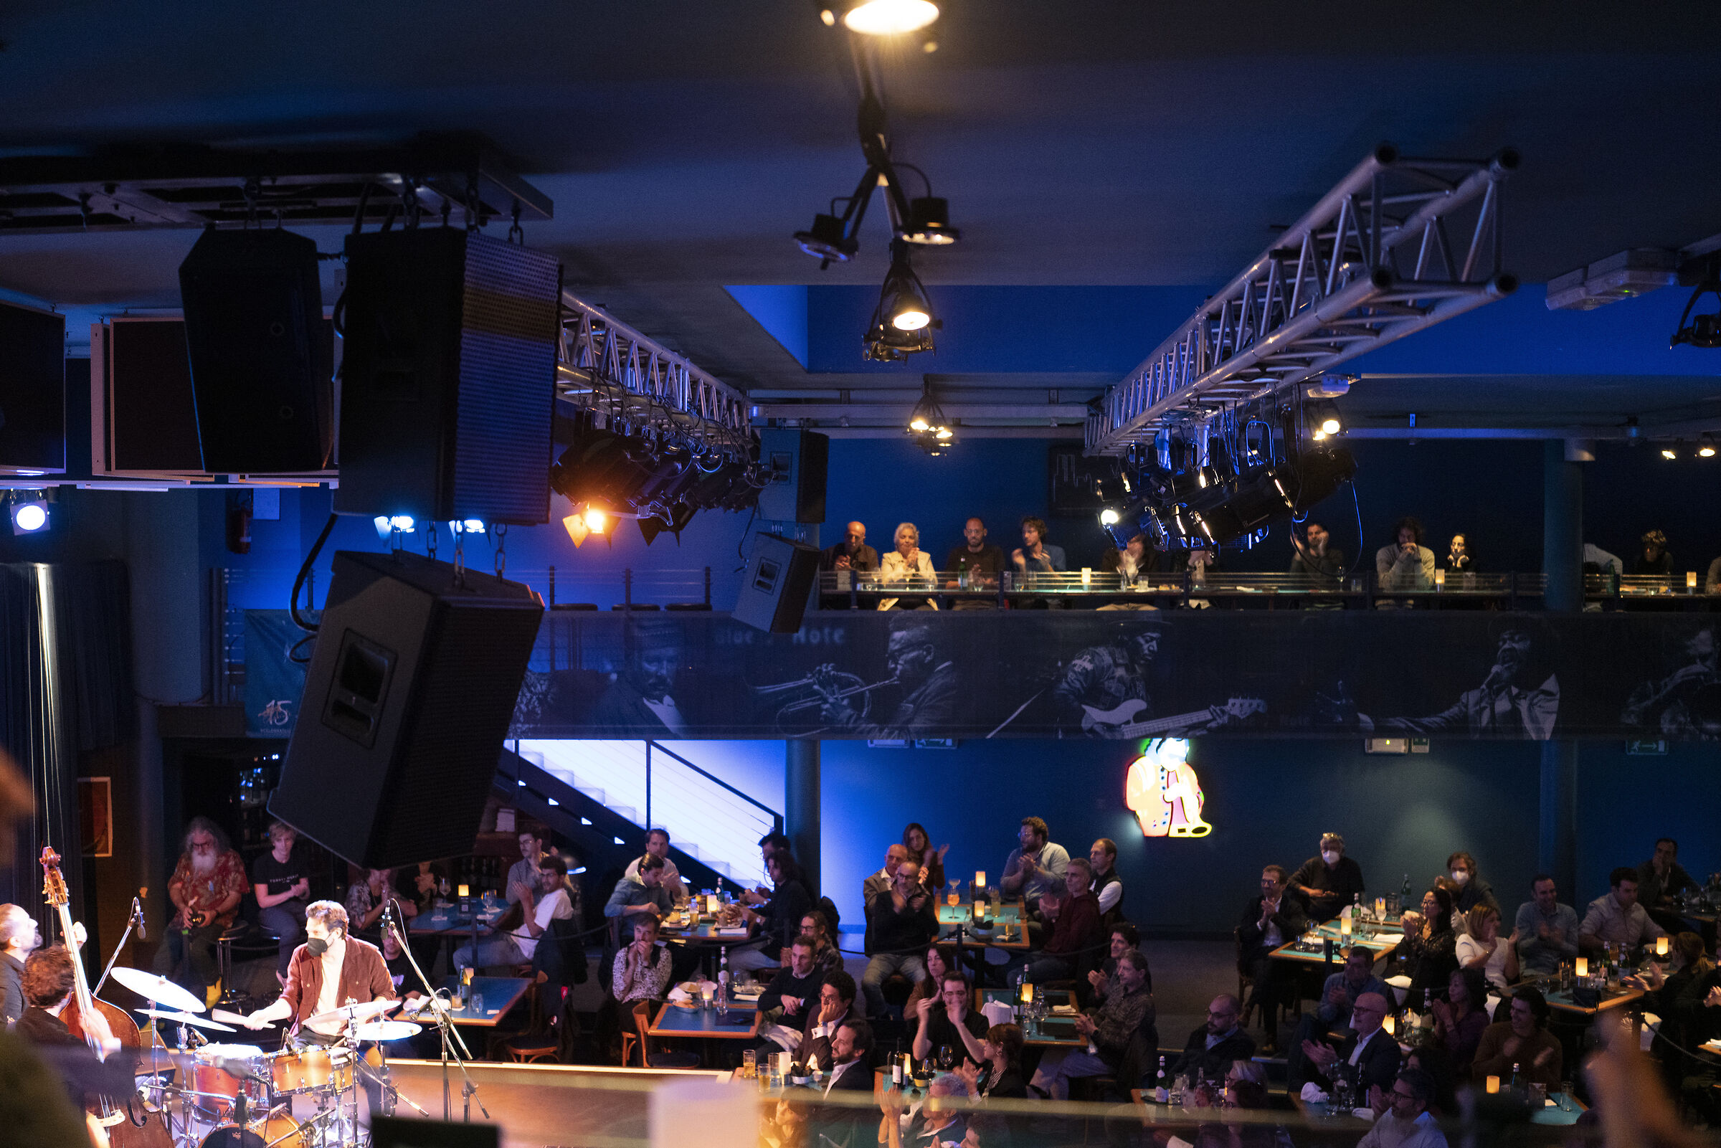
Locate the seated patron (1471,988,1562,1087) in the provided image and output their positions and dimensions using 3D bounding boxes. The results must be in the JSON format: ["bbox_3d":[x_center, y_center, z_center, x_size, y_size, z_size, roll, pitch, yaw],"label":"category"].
[{"bbox_3d":[3.941,3.118,11.429,0.580,1.270,0.760,0,1,9],"label":"seated patron"}]

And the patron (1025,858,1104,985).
[{"bbox_3d":[1.496,2.823,14.523,0.780,1.270,0.540,-1,2,-22],"label":"patron"}]

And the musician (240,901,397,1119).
[{"bbox_3d":[-2.599,2.237,9.207,0.660,1.320,0.820,1,2,25],"label":"musician"}]

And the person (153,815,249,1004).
[{"bbox_3d":[-4.941,2.609,14.300,0.680,1.560,0.820,0,2,-6],"label":"person"}]

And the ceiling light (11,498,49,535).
[{"bbox_3d":[-4.688,-0.330,10.800,0.220,0.210,0.250,0,23,-19],"label":"ceiling light"}]

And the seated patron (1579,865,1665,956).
[{"bbox_3d":[5.664,2.831,14.173,0.620,1.270,0.780,0,1,-12],"label":"seated patron"}]

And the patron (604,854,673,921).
[{"bbox_3d":[-1.684,2.838,14.923,0.760,1.220,0.520,1,2,26],"label":"patron"}]

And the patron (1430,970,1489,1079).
[{"bbox_3d":[3.412,2.960,11.225,0.780,1.230,0.500,-1,2,-45],"label":"patron"}]

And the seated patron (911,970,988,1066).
[{"bbox_3d":[0.576,3.248,12.500,0.540,1.270,0.800,0,2,0],"label":"seated patron"}]

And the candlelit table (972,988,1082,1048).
[{"bbox_3d":[1.179,3.452,13.373,0.730,0.750,1.420,0,2,3],"label":"candlelit table"}]

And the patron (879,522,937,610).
[{"bbox_3d":[0.388,0.224,15.411,0.520,1.260,0.780,0,2,0],"label":"patron"}]

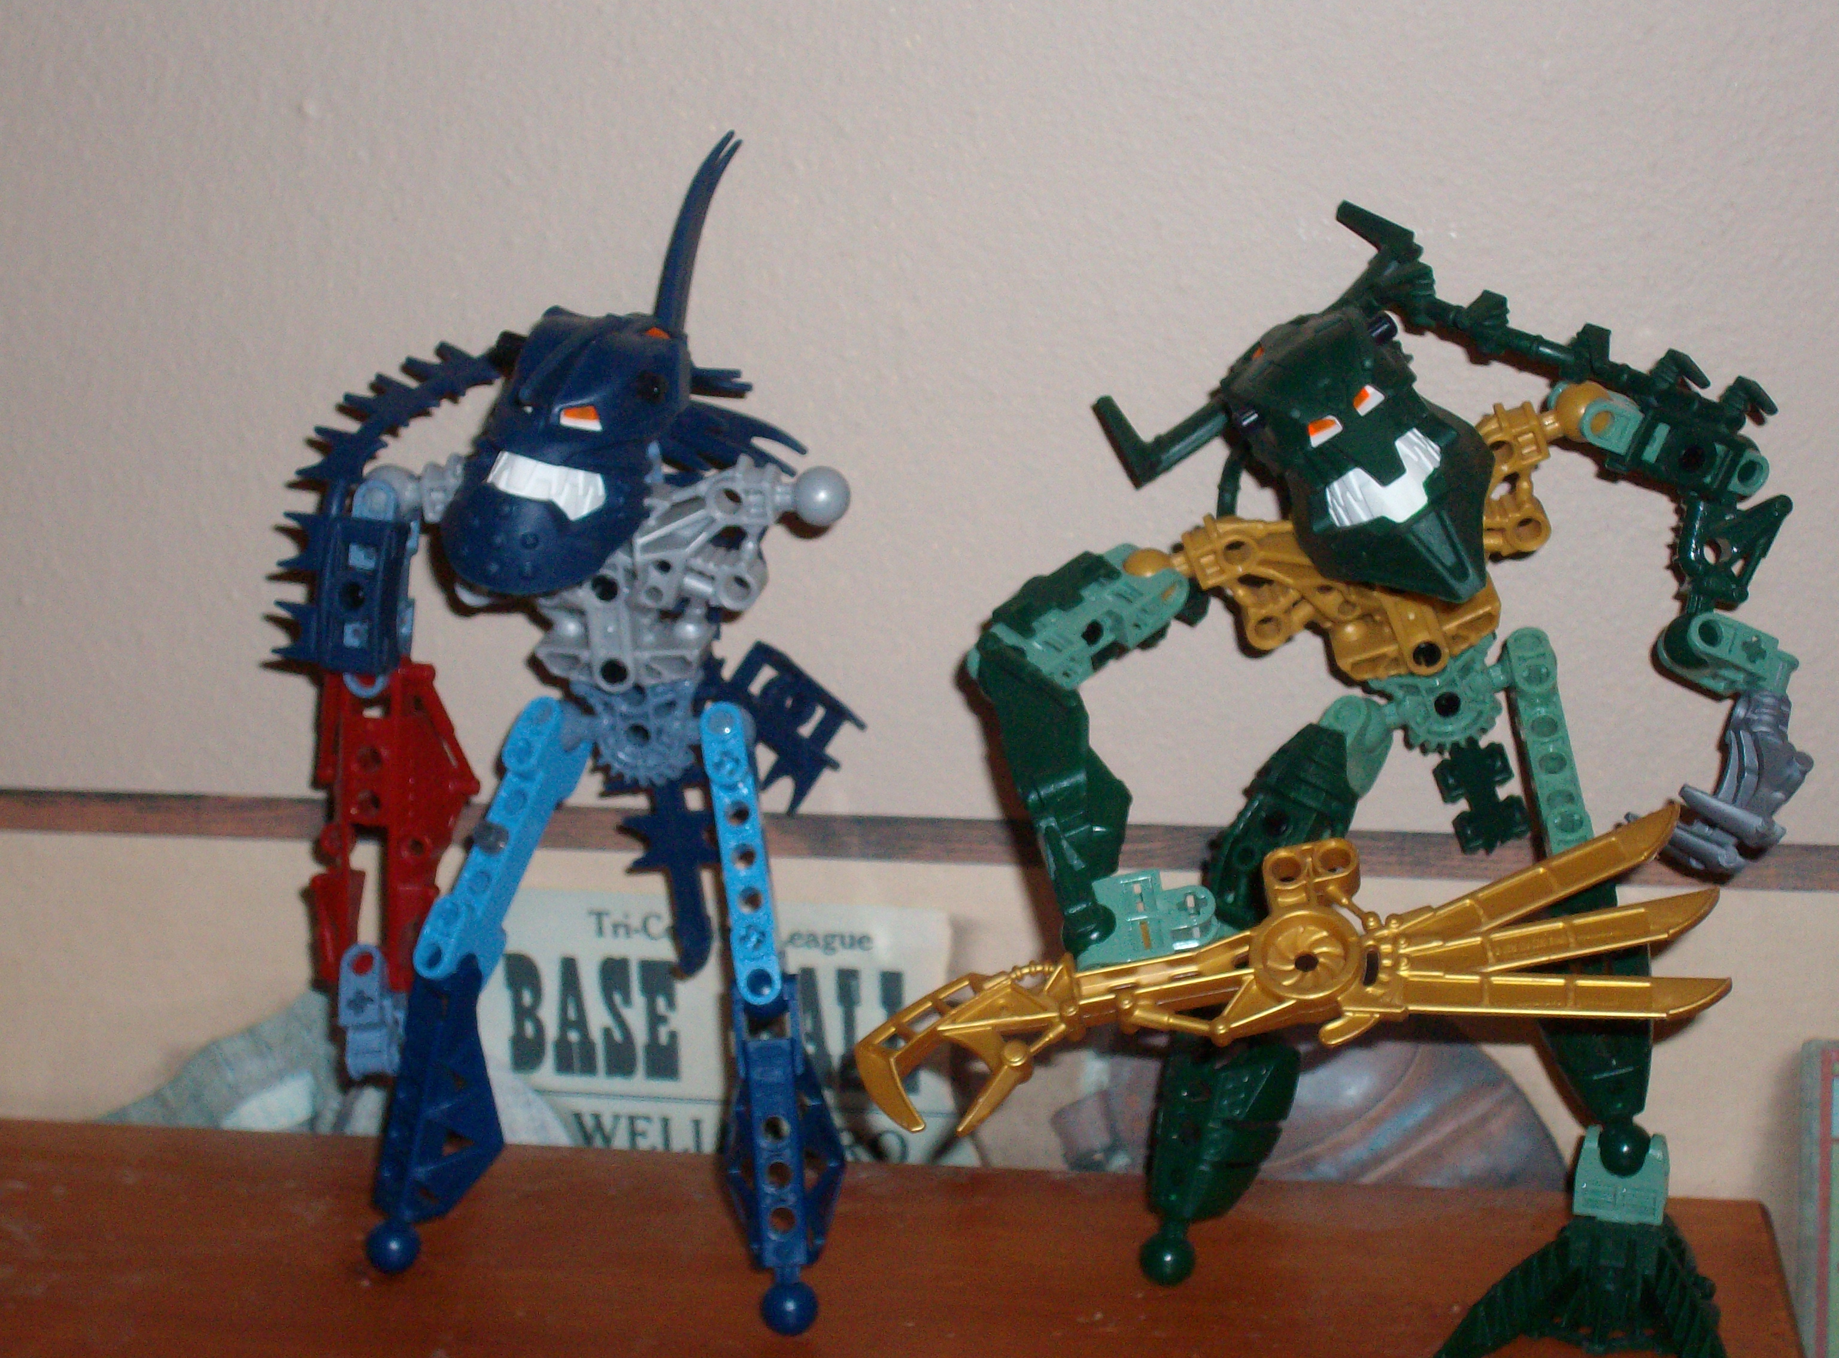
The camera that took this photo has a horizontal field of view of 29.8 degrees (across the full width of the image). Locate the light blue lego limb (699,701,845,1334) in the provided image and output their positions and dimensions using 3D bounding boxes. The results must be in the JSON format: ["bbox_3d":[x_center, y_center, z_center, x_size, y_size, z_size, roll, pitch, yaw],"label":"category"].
[{"bbox_3d":[-0.027,0.060,0.614,0.021,0.114,0.022,-7,-2,3],"label":"light blue lego limb"}]

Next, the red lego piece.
[{"bbox_3d":[-0.095,0.027,0.622,0.030,0.059,0.018,4,10,16],"label":"red lego piece"}]

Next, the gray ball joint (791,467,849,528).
[{"bbox_3d":[-0.017,-0.031,0.594,0.010,0.010,0.010,0,12,0],"label":"gray ball joint"}]

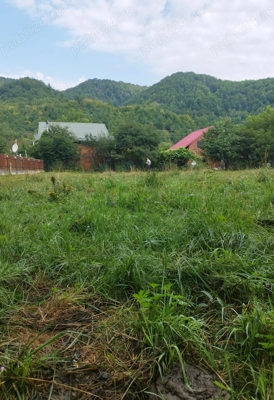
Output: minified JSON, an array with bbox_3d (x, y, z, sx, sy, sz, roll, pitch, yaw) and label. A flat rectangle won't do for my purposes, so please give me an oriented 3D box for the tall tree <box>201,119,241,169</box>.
[{"bbox_3d":[11.240,-7.360,37.000,5.070,6.820,5.070,0,7,0],"label":"tall tree"}]

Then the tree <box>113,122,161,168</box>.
[{"bbox_3d":[-0.070,-7.030,37.000,6.070,6.430,6.070,0,7,0],"label":"tree"}]

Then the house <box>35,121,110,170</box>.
[{"bbox_3d":[-9.800,-8.180,44.000,10.870,6.980,8.000,-1,7,-7],"label":"house"}]

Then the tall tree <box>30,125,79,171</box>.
[{"bbox_3d":[-10.970,-6.900,37.000,6.430,6.170,6.430,0,7,0],"label":"tall tree"}]

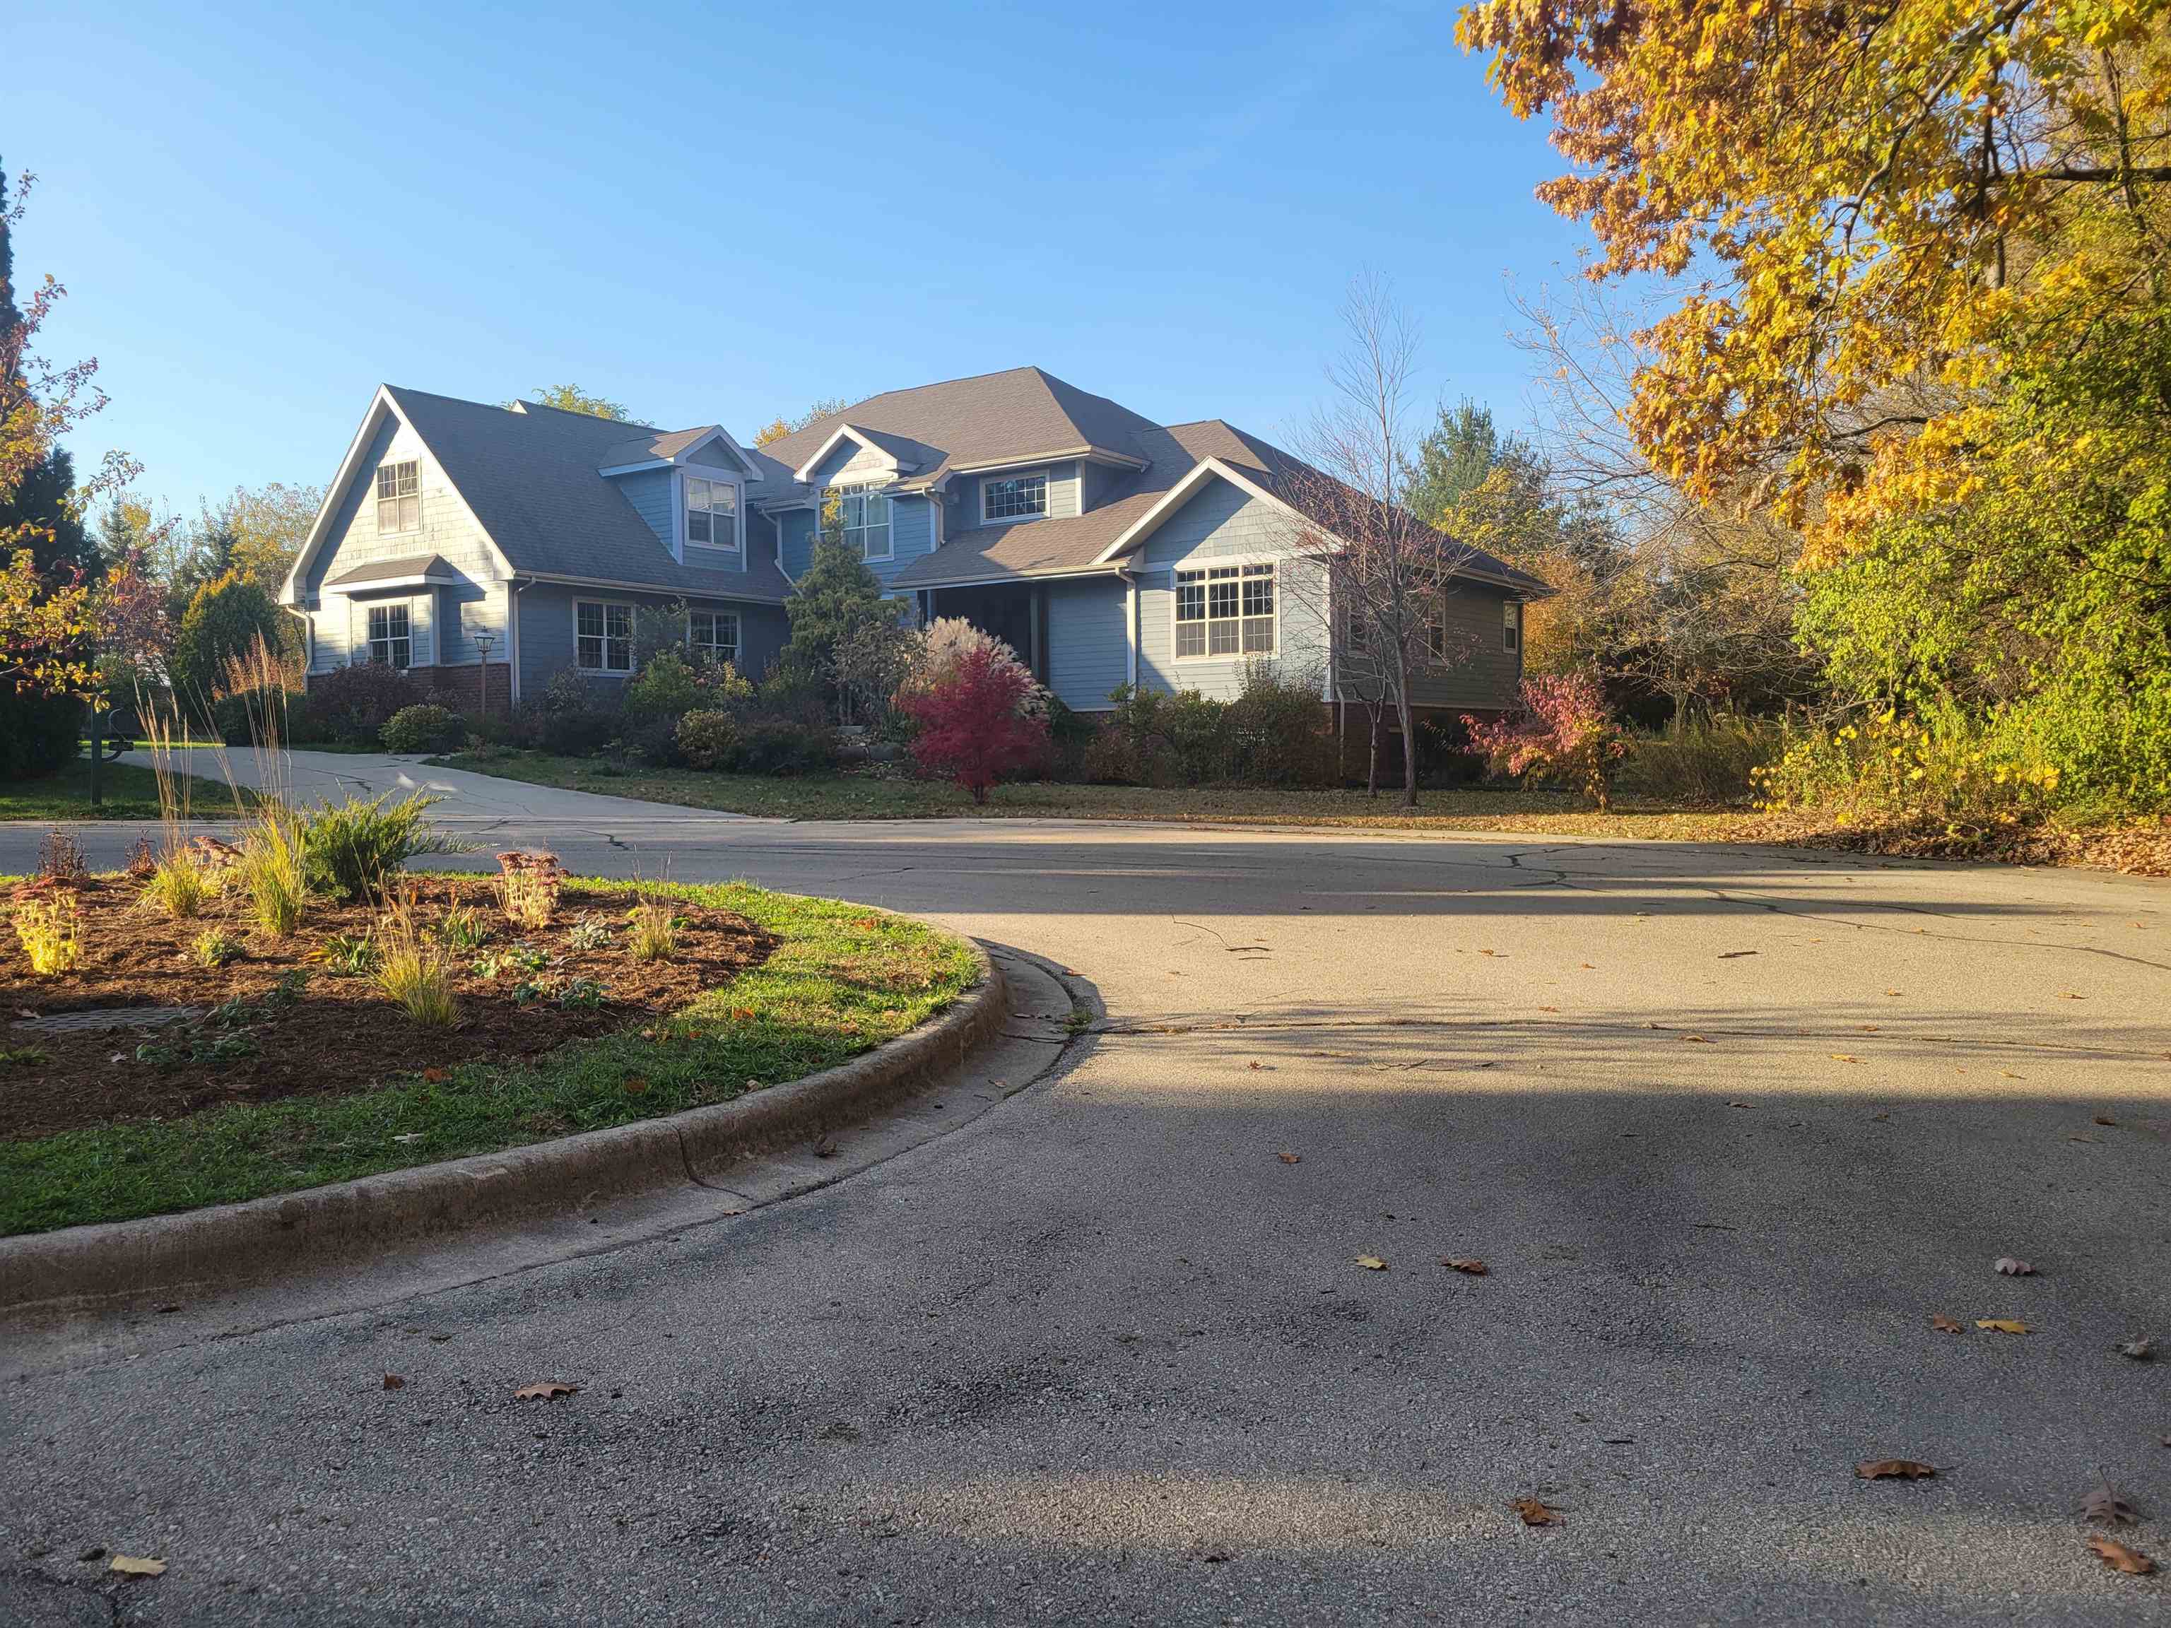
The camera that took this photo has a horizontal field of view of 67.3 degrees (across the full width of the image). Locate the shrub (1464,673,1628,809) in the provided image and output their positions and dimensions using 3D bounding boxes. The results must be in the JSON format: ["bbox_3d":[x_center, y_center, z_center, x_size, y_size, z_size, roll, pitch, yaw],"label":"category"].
[{"bbox_3d":[7.067,-1.104,24.979,2.346,2.039,2.144,-1,2,0],"label":"shrub"}]

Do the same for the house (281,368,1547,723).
[{"bbox_3d":[-3.571,-6.177,39.023,23.414,10.954,19.163,1,2,34],"label":"house"}]

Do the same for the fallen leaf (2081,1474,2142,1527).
[{"bbox_3d":[1.966,1.318,3.128,0.112,0.035,0.145,0,2,26],"label":"fallen leaf"}]

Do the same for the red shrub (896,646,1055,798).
[{"bbox_3d":[-1.837,-1.512,27.164,2.442,2.606,2.317,-1,2,0],"label":"red shrub"}]

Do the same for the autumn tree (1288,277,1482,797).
[{"bbox_3d":[4.727,-4.273,25.675,2.983,8.316,2.889,-1,2,0],"label":"autumn tree"}]

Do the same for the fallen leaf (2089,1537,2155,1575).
[{"bbox_3d":[1.865,1.335,2.934,0.058,0.026,0.120,-2,2,-34],"label":"fallen leaf"}]

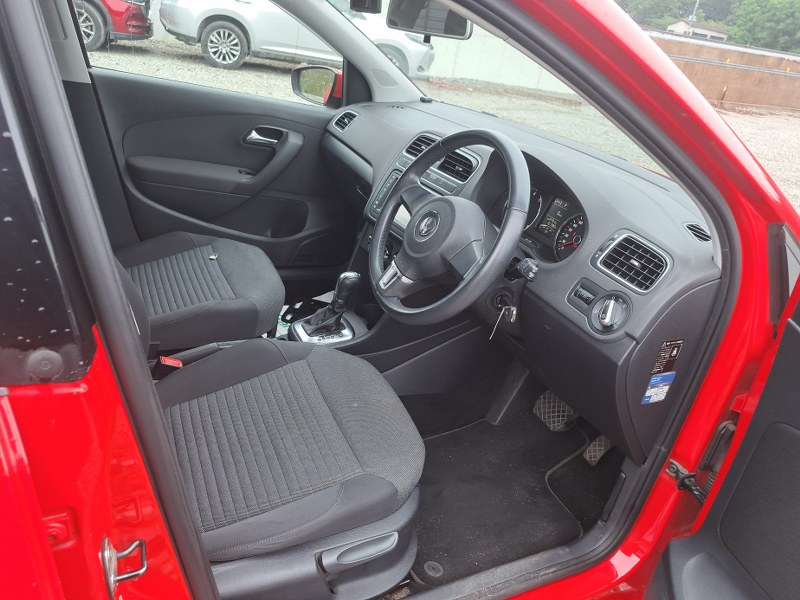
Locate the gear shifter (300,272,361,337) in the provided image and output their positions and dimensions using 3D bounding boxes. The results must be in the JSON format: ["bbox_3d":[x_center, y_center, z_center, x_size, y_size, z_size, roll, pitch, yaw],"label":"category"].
[{"bbox_3d":[-0.165,0.006,1.363,0.140,0.150,0.090,-5,28,-27],"label":"gear shifter"}]

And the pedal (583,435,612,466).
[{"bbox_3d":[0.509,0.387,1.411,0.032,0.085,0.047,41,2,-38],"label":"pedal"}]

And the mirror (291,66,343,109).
[{"bbox_3d":[-0.284,-0.751,1.966,0.130,0.145,0.200,-12,32,-38],"label":"mirror"}]

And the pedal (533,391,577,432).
[{"bbox_3d":[0.409,0.293,1.443,0.035,0.065,0.090,25,12,-37],"label":"pedal"}]

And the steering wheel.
[{"bbox_3d":[0.090,-0.123,0.996,0.100,0.370,0.370,24,12,-36],"label":"steering wheel"}]

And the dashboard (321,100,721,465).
[{"bbox_3d":[0.197,-0.200,1.452,0.510,0.510,1.380,-5,28,-27],"label":"dashboard"}]

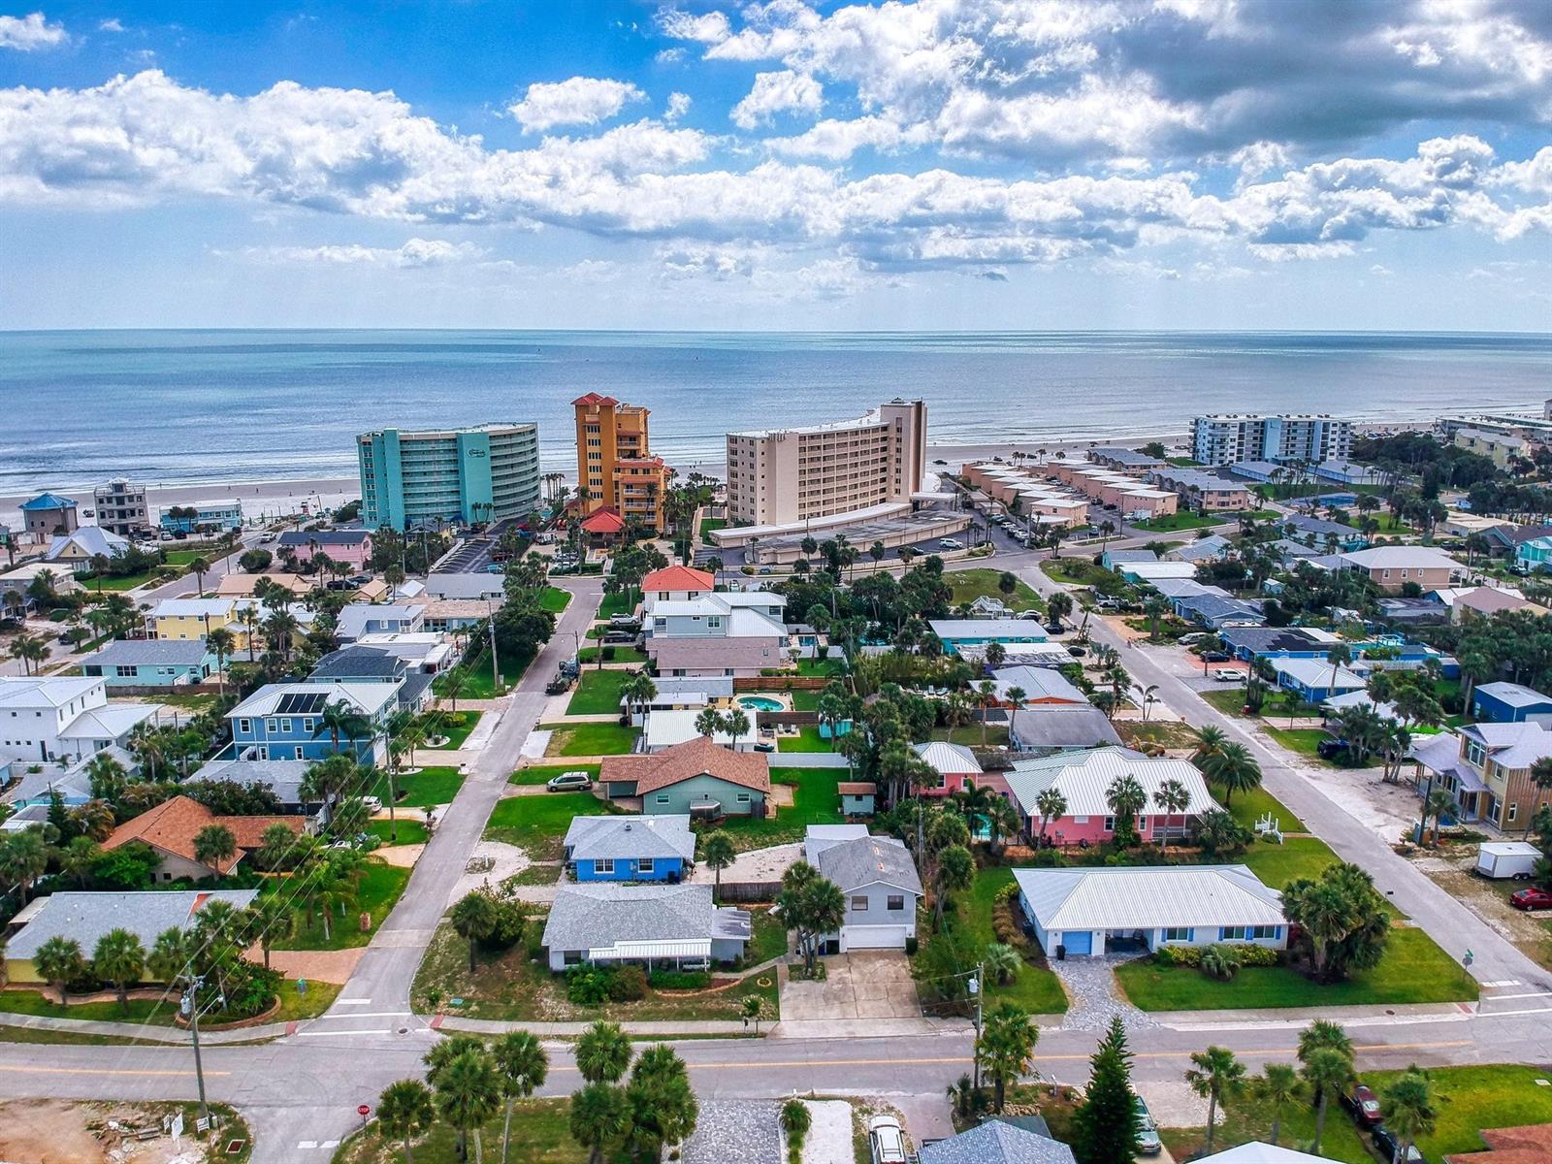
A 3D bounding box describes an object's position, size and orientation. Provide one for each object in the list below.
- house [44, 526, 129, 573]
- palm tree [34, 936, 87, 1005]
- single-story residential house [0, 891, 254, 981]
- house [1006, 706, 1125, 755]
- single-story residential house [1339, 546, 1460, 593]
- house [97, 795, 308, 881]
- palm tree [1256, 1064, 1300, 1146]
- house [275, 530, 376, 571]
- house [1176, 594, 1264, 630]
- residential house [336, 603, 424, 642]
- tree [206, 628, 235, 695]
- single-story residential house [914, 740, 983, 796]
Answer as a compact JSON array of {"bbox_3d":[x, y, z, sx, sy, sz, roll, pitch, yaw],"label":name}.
[{"bbox_3d":[-148.584,-7.578,242.459,14.500,8.300,12.500,0,13,-2],"label":"house"},{"bbox_3d":[-53.818,29.592,84.575,3.920,5.560,3.920,0,13,0],"label":"palm tree"},{"bbox_3d":[-53.063,28.621,93.225,17.000,4.500,11.300,0,13,-2],"label":"single-story residential house"},{"bbox_3d":[35.450,18.650,141.930,12.500,4.600,14.100,0,13,-2],"label":"house"},{"bbox_3d":[119.603,-2.642,214.055,18.700,7.100,10.800,0,13,0],"label":"single-story residential house"},{"bbox_3d":[-55.800,25.200,109.580,21.600,6.200,12.500,0,13,-2],"label":"house"},{"bbox_3d":[31.158,32.892,69.750,2.790,5.880,2.790,0,13,0],"label":"palm tree"},{"bbox_3d":[-96.985,-7.111,243.155,17.800,7.300,10.500,0,13,-2],"label":"house"},{"bbox_3d":[78.900,5.890,198.200,10.200,4.500,14.700,0,13,-2],"label":"house"},{"bbox_3d":[-64.116,7.197,183.220,13.000,6.200,11.500,0,13,-2],"label":"residential house"},{"bbox_3d":[-79.200,11.520,159.740,4.200,10.600,4.200,0,13,-2],"label":"tree"},{"bbox_3d":[18.739,20.486,126.811,8.400,4.700,7.700,0,13,-2],"label":"single-story residential house"}]

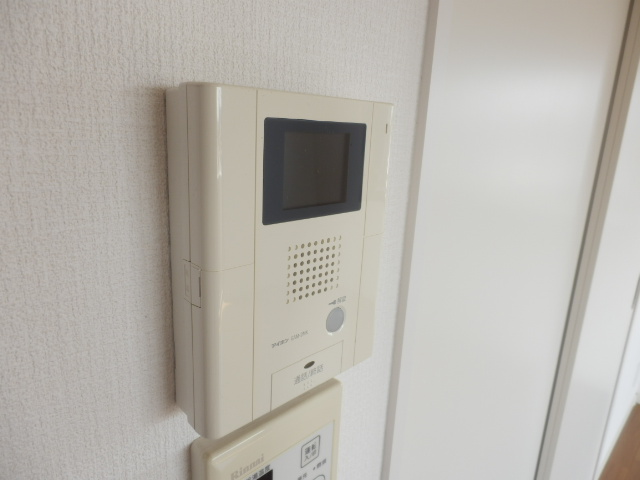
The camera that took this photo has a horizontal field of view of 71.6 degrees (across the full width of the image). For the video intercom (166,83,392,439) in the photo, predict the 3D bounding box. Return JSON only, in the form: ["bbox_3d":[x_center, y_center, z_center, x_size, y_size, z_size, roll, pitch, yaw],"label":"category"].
[{"bbox_3d":[-0.017,0.006,0.289,0.038,0.190,0.151,17,20,41],"label":"video intercom"}]

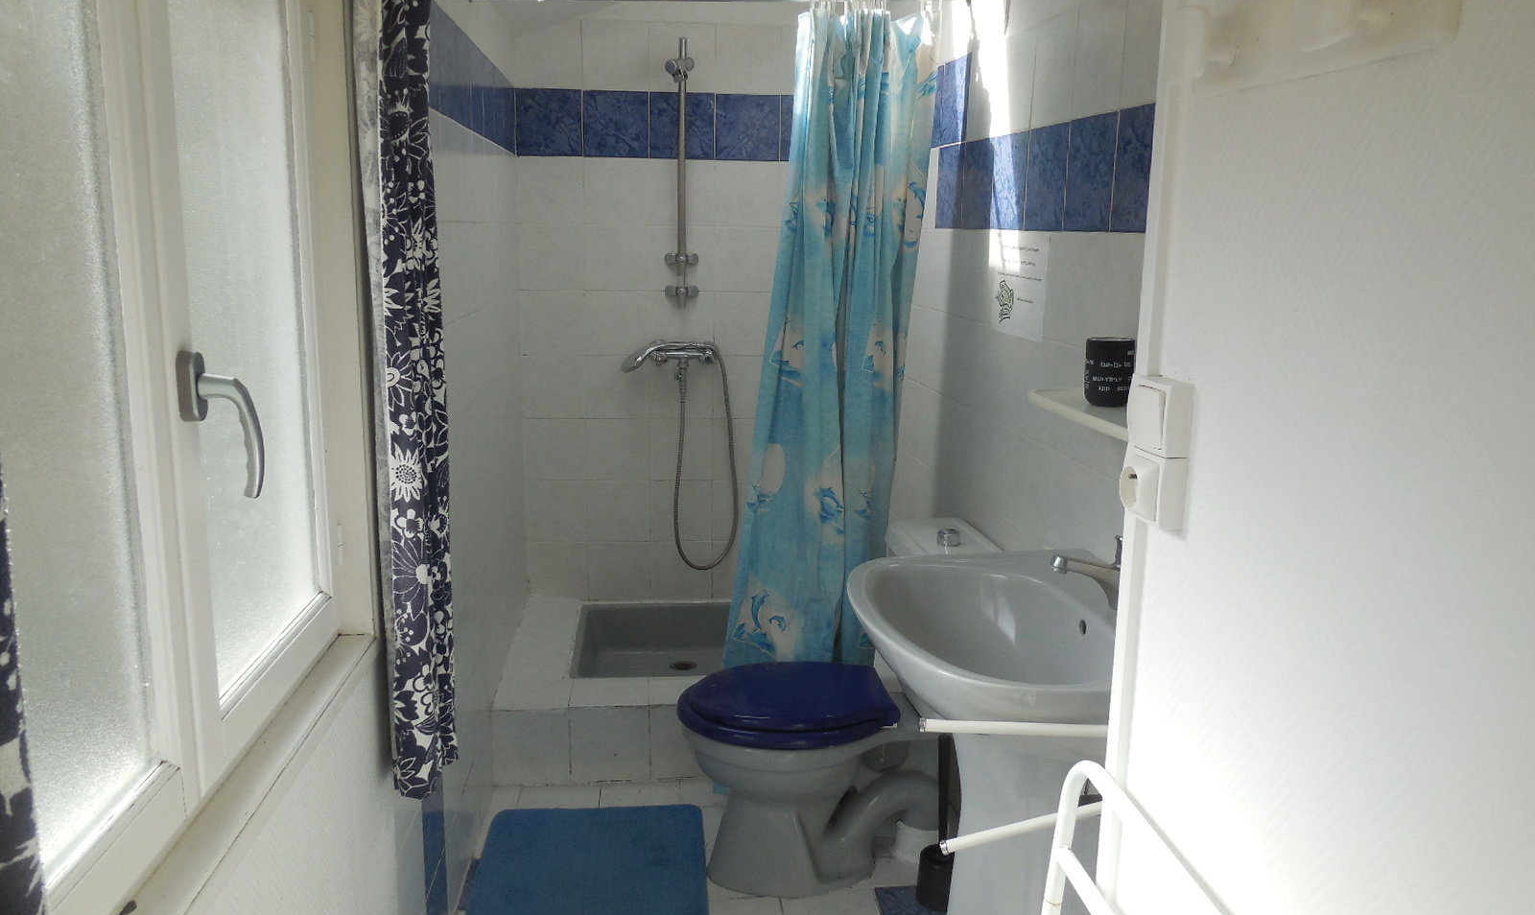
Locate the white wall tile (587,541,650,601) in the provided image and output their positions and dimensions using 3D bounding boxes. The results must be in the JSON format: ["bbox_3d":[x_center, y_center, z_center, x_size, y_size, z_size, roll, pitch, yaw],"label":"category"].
[{"bbox_3d":[-0.478,0.367,3.594,0.199,0.199,0.010,0,10,-4],"label":"white wall tile"}]

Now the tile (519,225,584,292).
[{"bbox_3d":[-0.664,-0.616,3.425,0.200,0.200,0.012,0,11,-4],"label":"tile"}]

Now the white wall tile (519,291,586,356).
[{"bbox_3d":[-0.668,-0.420,3.464,0.200,0.200,0.012,0,11,-4],"label":"white wall tile"}]

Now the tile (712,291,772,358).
[{"bbox_3d":[-0.068,-0.417,3.486,0.199,0.199,0.010,0,10,-4],"label":"tile"}]

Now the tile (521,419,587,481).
[{"bbox_3d":[-0.675,-0.028,3.543,0.200,0.200,0.012,0,11,-4],"label":"tile"}]

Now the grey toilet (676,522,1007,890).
[{"bbox_3d":[0.136,0.536,2.347,0.645,0.745,0.380,-1,10,-6],"label":"grey toilet"}]

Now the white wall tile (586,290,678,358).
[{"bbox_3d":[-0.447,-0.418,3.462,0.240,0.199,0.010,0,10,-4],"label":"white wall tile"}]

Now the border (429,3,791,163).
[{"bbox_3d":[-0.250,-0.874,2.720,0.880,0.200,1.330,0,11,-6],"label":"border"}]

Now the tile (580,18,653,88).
[{"bbox_3d":[-0.448,-1.189,3.286,0.199,0.198,0.010,-1,12,-8],"label":"tile"}]

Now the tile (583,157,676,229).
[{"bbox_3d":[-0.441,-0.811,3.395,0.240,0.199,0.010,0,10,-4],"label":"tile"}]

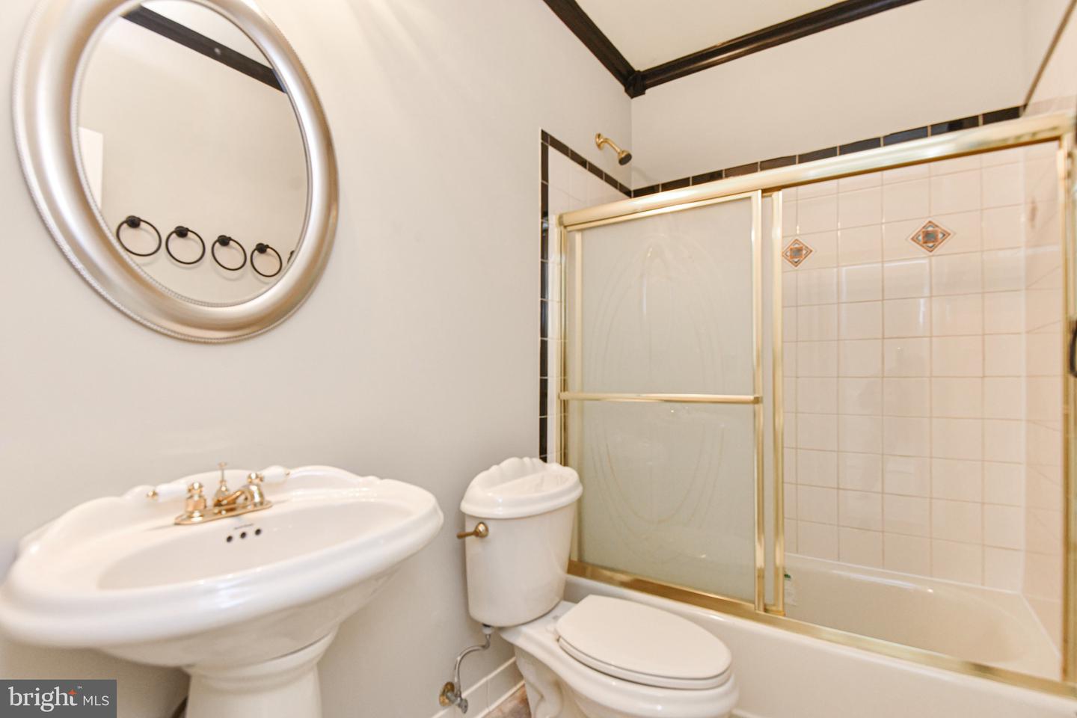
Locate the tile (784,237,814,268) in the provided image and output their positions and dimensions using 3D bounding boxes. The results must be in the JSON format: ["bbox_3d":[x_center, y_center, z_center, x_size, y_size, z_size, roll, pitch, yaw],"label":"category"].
[{"bbox_3d":[1.142,-0.467,2.111,0.122,0.122,0.010,0,0,33],"label":"tile"}]

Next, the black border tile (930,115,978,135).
[{"bbox_3d":[1.587,-0.887,1.824,0.150,0.046,0.010,0,0,33],"label":"black border tile"}]

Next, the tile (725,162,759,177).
[{"bbox_3d":[0.972,-0.899,2.286,0.146,0.042,0.012,0,0,34],"label":"tile"}]

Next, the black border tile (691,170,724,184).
[{"bbox_3d":[0.839,-0.897,2.375,0.147,0.042,0.012,0,0,34],"label":"black border tile"}]

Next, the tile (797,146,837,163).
[{"bbox_3d":[1.232,-0.896,2.113,0.146,0.042,0.012,0,0,34],"label":"tile"}]

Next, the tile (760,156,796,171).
[{"bbox_3d":[1.076,-0.877,2.151,0.150,0.046,0.010,0,0,33],"label":"tile"}]

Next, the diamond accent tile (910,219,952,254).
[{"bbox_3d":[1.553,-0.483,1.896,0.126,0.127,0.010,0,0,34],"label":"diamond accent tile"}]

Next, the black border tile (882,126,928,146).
[{"bbox_3d":[1.460,-0.882,1.904,0.150,0.046,0.010,0,0,33],"label":"black border tile"}]

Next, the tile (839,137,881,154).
[{"bbox_3d":[1.361,-0.897,2.027,0.144,0.042,0.012,0,0,34],"label":"tile"}]

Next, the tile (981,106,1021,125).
[{"bbox_3d":[1.725,-0.903,1.785,0.101,0.042,0.012,0,0,34],"label":"tile"}]

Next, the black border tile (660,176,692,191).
[{"bbox_3d":[0.687,-0.874,2.401,0.150,0.046,0.010,0,0,33],"label":"black border tile"}]

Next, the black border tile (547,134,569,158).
[{"bbox_3d":[0.091,-0.874,1.977,0.010,0.046,0.150,0,0,35],"label":"black border tile"}]

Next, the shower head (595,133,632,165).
[{"bbox_3d":[0.353,-0.976,2.217,0.155,0.175,0.075,0,0,34],"label":"shower head"}]

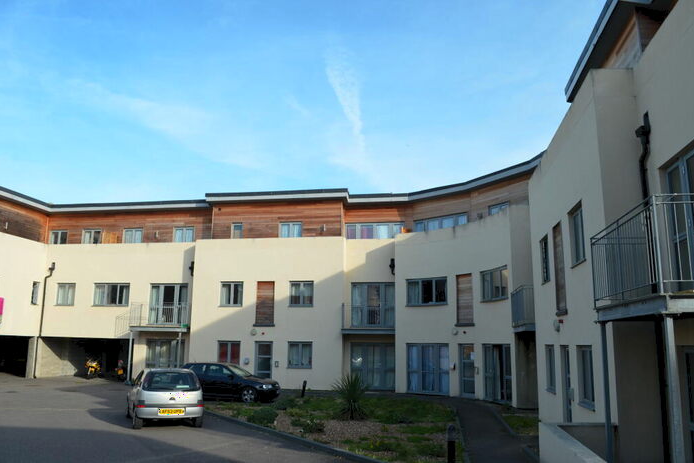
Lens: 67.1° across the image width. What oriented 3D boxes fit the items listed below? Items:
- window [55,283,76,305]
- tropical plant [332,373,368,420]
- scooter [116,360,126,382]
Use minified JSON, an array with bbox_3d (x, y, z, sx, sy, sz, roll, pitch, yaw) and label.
[{"bbox_3d":[-14.686,3.303,27.428,1.180,1.190,0.150,-2,-12,13],"label":"window"},{"bbox_3d":[0.126,4.381,13.946,1.050,1.240,1.050,1,-12,0],"label":"tropical plant"},{"bbox_3d":[-11.464,7.037,26.778,0.700,1.140,1.750,3,-12,-11],"label":"scooter"}]

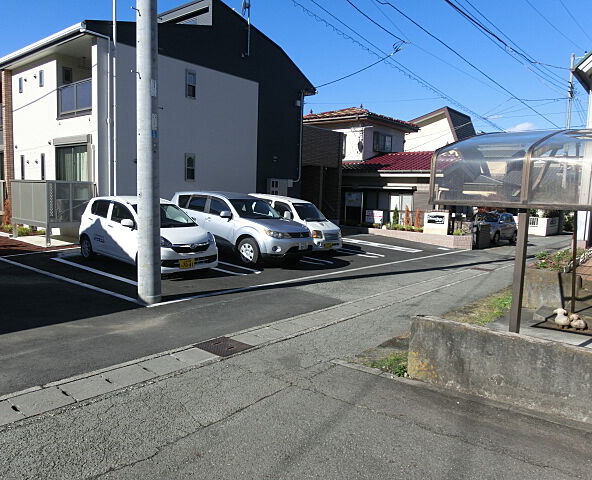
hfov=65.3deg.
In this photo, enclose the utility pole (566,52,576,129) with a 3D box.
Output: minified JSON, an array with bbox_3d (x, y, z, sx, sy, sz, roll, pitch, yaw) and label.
[{"bbox_3d":[19.015,-6.883,32.624,0.340,12.200,0.340,7,8,40],"label":"utility pole"}]

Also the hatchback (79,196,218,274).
[{"bbox_3d":[-3.095,-0.165,9.760,3.395,1.500,1.475,8,8,41],"label":"hatchback"}]

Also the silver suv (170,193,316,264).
[{"bbox_3d":[-1.609,-0.465,12.710,4.620,1.680,1.800,8,8,39],"label":"silver suv"}]

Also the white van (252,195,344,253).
[{"bbox_3d":[-0.190,-0.512,14.240,3.395,1.650,1.475,8,8,40],"label":"white van"}]

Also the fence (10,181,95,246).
[{"bbox_3d":[-6.911,-0.815,13.100,2.550,1.670,1.220,7,8,40],"label":"fence"}]

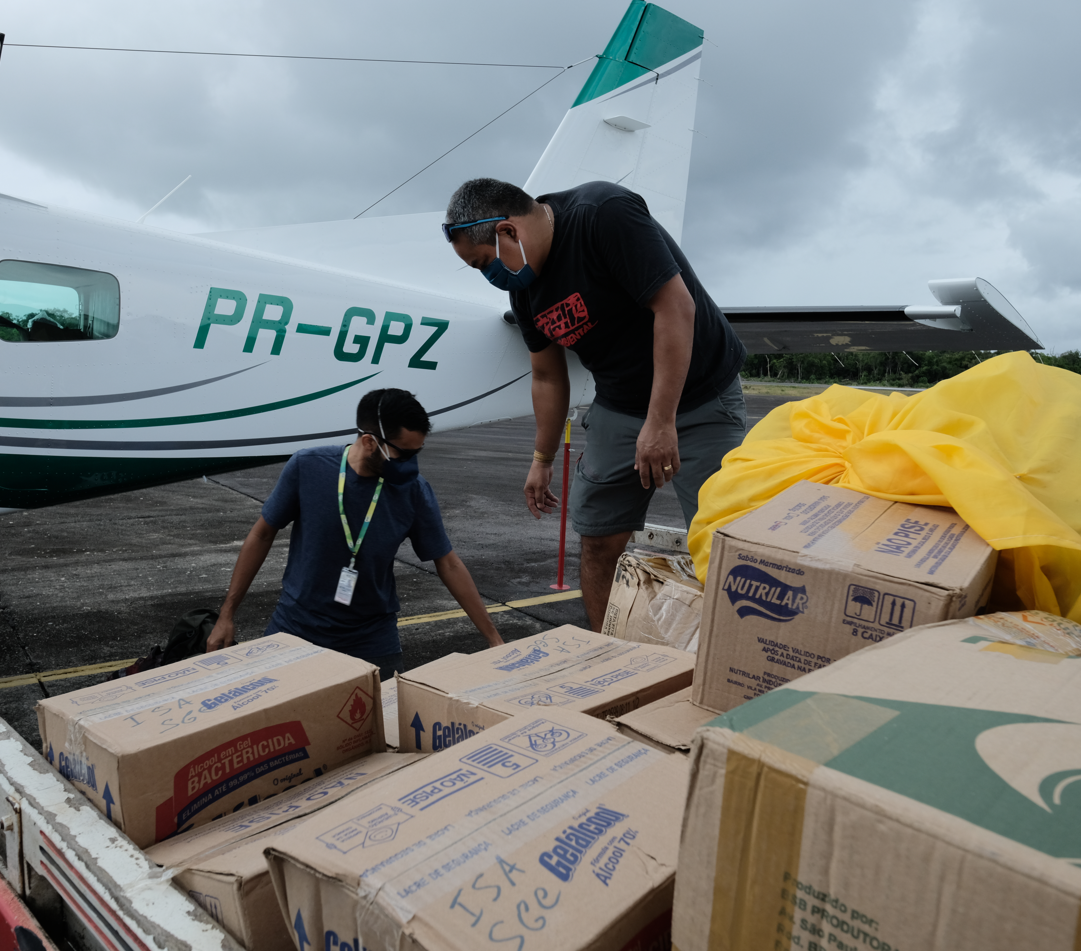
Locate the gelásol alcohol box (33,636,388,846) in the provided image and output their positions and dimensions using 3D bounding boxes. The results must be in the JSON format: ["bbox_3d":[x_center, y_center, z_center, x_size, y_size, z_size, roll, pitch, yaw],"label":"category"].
[{"bbox_3d":[-0.356,0.311,0.924,0.230,0.165,0.280,3,8,44],"label":"gelásol alcohol box"}]

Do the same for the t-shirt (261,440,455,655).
[{"bbox_3d":[-0.500,0.205,2.250,0.480,0.580,0.300,-1,8,-22],"label":"t-shirt"}]

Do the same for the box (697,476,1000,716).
[{"bbox_3d":[0.328,0.145,0.883,0.219,0.190,0.254,15,19,33],"label":"box"}]

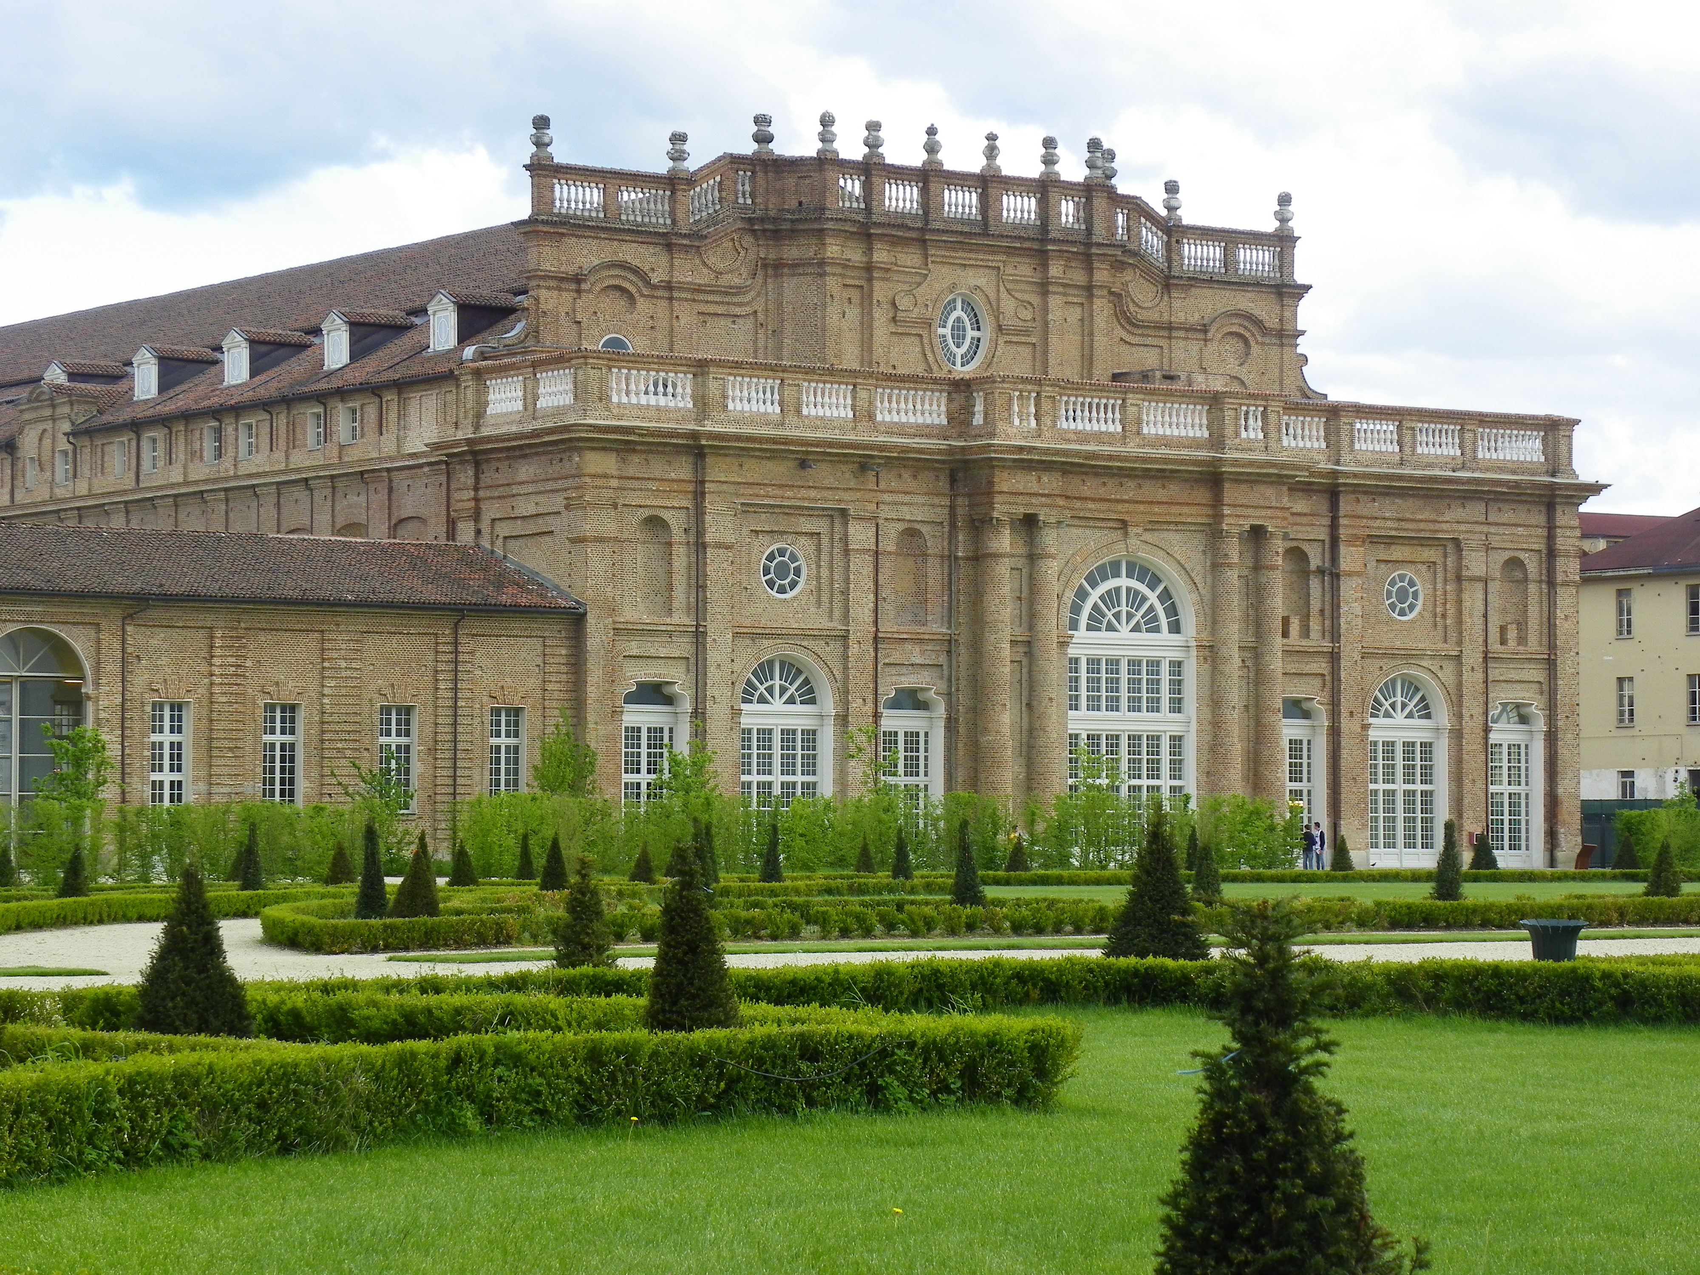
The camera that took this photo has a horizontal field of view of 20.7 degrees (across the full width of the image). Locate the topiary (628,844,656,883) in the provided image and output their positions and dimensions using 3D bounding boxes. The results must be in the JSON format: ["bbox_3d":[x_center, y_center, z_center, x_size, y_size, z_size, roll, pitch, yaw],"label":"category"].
[{"bbox_3d":[-4.473,4.974,99.978,0.600,1.123,0.600,0,-2,0],"label":"topiary"}]

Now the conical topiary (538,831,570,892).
[{"bbox_3d":[-5.450,4.290,85.972,0.620,1.410,0.620,0,-2,-4],"label":"conical topiary"}]

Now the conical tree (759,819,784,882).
[{"bbox_3d":[-1.684,4.716,99.967,0.520,1.662,0.520,0,-2,0],"label":"conical tree"}]

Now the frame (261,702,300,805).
[{"bbox_3d":[-17.808,3.719,145.930,1.379,3.362,0.250,2,-3,-35],"label":"frame"}]

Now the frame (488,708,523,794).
[{"bbox_3d":[-11.376,4.011,153.946,1.345,3.502,0.300,2,-3,-34],"label":"frame"}]

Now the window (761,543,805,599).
[{"bbox_3d":[-2.355,-2.267,159.710,1.786,1.865,0.300,2,-3,-34],"label":"window"}]

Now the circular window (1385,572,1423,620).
[{"bbox_3d":[20.402,-1.506,172.701,1.820,1.800,0.300,2,-3,-35],"label":"circular window"}]

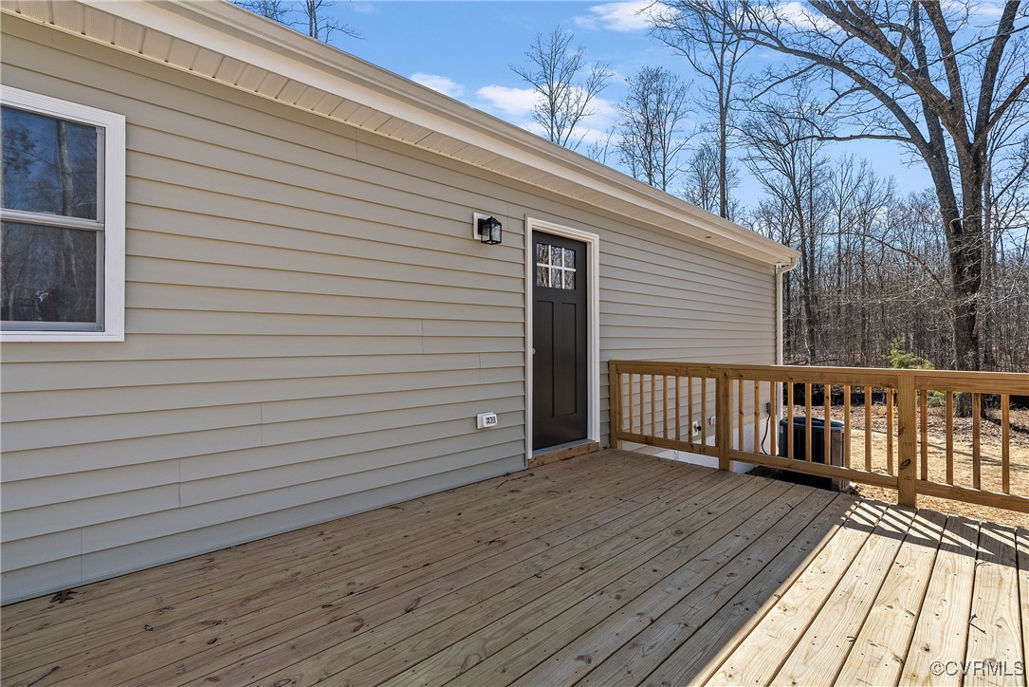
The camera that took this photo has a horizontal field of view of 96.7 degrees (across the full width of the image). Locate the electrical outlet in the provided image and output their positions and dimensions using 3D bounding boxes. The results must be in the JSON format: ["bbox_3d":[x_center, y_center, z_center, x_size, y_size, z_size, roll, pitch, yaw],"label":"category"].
[{"bbox_3d":[-0.220,0.620,3.656,0.166,0.120,0.075,0,0,-42],"label":"electrical outlet"}]

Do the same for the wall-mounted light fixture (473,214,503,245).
[{"bbox_3d":[-0.199,-0.887,3.595,0.180,0.272,0.195,0,0,-42],"label":"wall-mounted light fixture"}]

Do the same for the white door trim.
[{"bbox_3d":[0.459,-0.043,4.343,1.020,2.110,0.100,0,0,-42],"label":"white door trim"}]

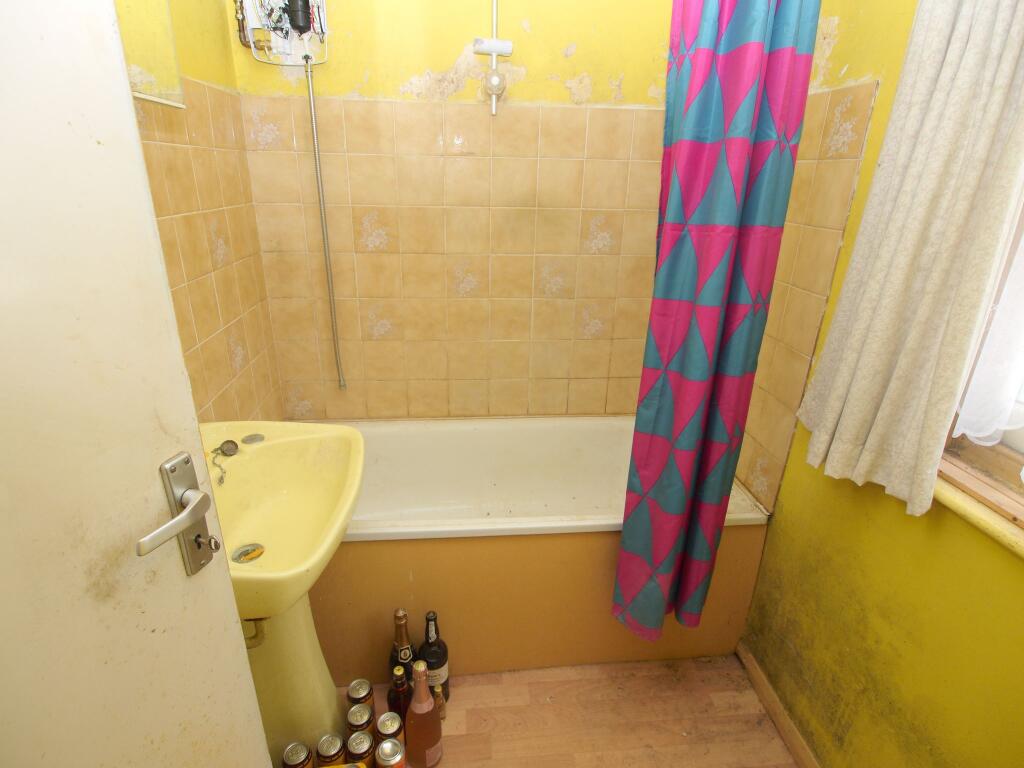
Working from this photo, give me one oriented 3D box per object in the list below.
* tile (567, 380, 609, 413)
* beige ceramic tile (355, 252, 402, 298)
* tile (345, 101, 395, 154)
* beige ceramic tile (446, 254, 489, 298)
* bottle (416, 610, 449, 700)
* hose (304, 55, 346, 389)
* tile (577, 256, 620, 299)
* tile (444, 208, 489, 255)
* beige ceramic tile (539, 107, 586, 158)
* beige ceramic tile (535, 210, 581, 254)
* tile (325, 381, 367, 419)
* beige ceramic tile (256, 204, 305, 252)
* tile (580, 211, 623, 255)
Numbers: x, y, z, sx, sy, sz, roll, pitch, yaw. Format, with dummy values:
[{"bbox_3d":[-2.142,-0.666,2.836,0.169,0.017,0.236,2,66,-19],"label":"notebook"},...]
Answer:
[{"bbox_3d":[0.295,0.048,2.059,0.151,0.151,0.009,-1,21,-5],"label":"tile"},{"bbox_3d":[-0.455,-0.370,1.832,0.151,0.151,0.010,-1,22,-5],"label":"beige ceramic tile"},{"bbox_3d":[-0.444,-0.800,1.662,0.151,0.151,0.010,-1,22,-5],"label":"tile"},{"bbox_3d":[-0.150,-0.372,1.846,0.150,0.150,0.010,-1,21,-5],"label":"beige ceramic tile"},{"bbox_3d":[-0.215,0.755,1.468,0.080,0.302,0.080,-1,21,-5],"label":"bottle"},{"bbox_3d":[-0.597,-0.462,1.721,0.025,1.030,0.025,-1,21,-5],"label":"hose"},{"bbox_3d":[0.306,-0.378,1.893,0.151,0.151,0.009,-1,21,-5],"label":"tile"},{"bbox_3d":[-0.146,-0.513,1.790,0.150,0.150,0.010,-1,21,-5],"label":"tile"},{"bbox_3d":[0.165,-0.807,1.720,0.151,0.151,0.010,-1,22,-5],"label":"beige ceramic tile"},{"bbox_3d":[0.158,-0.518,1.824,0.151,0.151,0.009,-1,21,-5],"label":"beige ceramic tile"},{"bbox_3d":[-0.614,0.057,1.972,0.150,0.150,0.010,-1,21,-5],"label":"tile"},{"bbox_3d":[-0.752,-0.508,1.737,0.150,0.150,0.010,-1,21,-5],"label":"beige ceramic tile"},{"bbox_3d":[0.310,-0.522,1.848,0.151,0.151,0.010,-1,22,-5],"label":"tile"}]

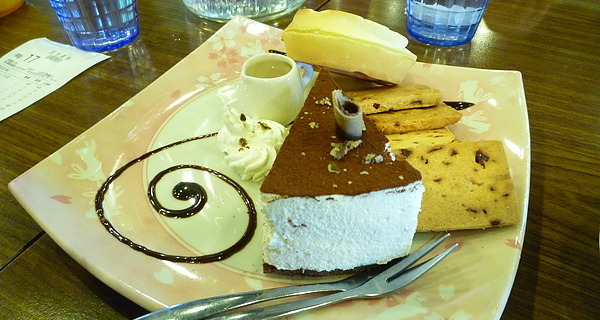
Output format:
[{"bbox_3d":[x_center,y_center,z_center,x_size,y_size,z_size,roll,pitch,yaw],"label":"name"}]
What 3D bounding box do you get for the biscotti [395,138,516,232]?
[{"bbox_3d":[0.071,0.013,0.208,0.057,0.009,0.041,-3,81,0],"label":"biscotti"}]

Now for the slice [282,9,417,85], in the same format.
[{"bbox_3d":[0.036,-0.085,0.314,0.089,0.030,0.037,17,44,19],"label":"slice"}]

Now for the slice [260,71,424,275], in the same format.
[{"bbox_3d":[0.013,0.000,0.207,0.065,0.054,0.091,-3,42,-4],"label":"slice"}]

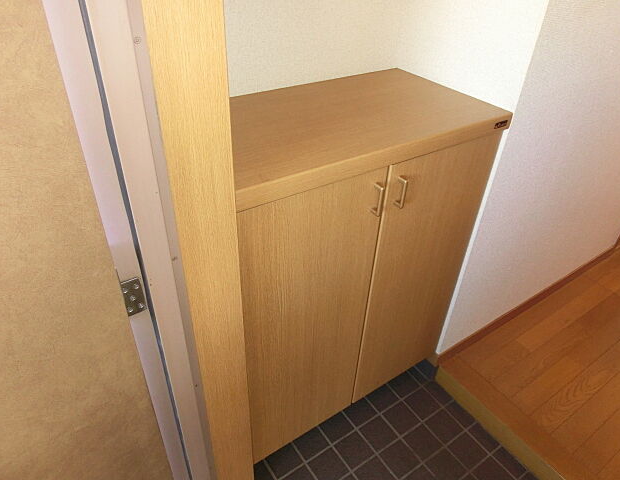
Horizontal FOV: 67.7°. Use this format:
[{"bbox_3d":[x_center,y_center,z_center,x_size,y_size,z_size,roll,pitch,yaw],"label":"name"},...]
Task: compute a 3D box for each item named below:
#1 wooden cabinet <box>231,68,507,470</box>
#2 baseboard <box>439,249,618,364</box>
[{"bbox_3d":[0.043,0.066,1.301,0.742,0.871,0.402,-20,42,-28],"label":"wooden cabinet"},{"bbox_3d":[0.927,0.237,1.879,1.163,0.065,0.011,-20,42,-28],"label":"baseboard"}]

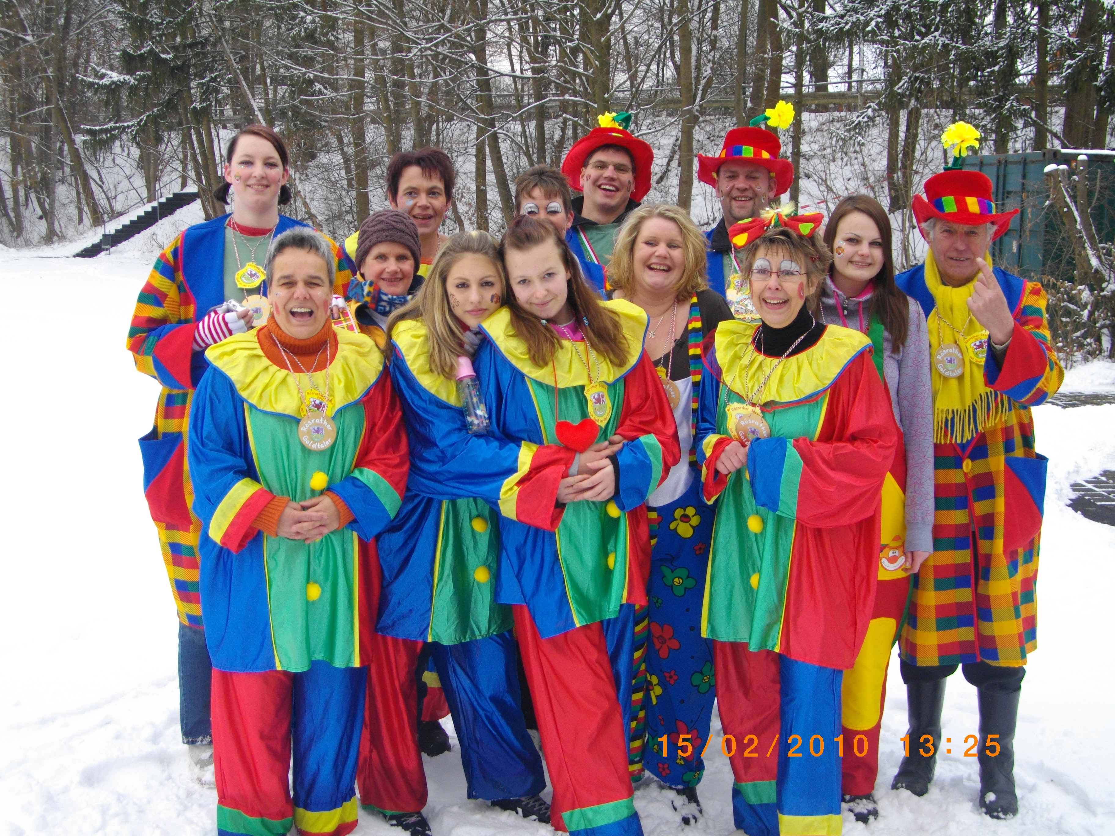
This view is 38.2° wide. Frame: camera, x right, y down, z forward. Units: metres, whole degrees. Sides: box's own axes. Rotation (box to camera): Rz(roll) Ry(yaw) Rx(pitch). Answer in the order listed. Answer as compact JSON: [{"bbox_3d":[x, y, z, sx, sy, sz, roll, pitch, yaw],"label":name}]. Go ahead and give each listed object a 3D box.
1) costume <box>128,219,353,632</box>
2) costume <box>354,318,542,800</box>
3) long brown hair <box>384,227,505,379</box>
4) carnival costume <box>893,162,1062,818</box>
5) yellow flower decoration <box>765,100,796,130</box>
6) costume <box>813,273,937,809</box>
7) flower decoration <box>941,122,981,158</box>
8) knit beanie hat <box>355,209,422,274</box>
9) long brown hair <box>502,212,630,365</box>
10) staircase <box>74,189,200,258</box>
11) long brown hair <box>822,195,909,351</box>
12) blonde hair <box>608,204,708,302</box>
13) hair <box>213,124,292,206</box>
[{"bbox_3d":[-0.882,-0.011,4.526,0.600,1.130,0.420,-1,7,-11],"label":"costume"},{"bbox_3d":[-0.262,0.400,4.129,0.510,1.300,0.400,-1,7,-12],"label":"costume"},{"bbox_3d":[-0.279,-0.278,4.026,0.285,0.360,0.240,-1,7,-6],"label":"long brown hair"},{"bbox_3d":[1.105,0.176,4.358,0.500,1.770,0.420,2,7,13],"label":"carnival costume"},{"bbox_3d":[0.650,-0.885,4.707,0.090,0.085,0.070,0,7,0],"label":"yellow flower decoration"},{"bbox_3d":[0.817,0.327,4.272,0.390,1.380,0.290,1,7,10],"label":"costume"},{"bbox_3d":[1.043,-0.720,4.163,0.100,0.090,0.075,1,7,5],"label":"flower decoration"},{"bbox_3d":[-0.462,-0.485,4.404,0.185,0.180,0.210,0,7,-3],"label":"knit beanie hat"},{"bbox_3d":[0.018,-0.300,3.822,0.310,0.350,0.270,1,7,2],"label":"long brown hair"},{"bbox_3d":[-14.471,-6.693,55.599,1.600,2.200,4.300,6,9,39],"label":"staircase"},{"bbox_3d":[0.794,-0.375,4.155,0.230,0.395,0.250,0,7,1],"label":"long brown hair"},{"bbox_3d":[0.260,-0.426,4.149,0.255,0.250,0.240,0,7,-6],"label":"blonde hair"},{"bbox_3d":[-0.844,-0.700,4.458,0.220,0.220,0.220,-2,7,-16],"label":"hair"}]

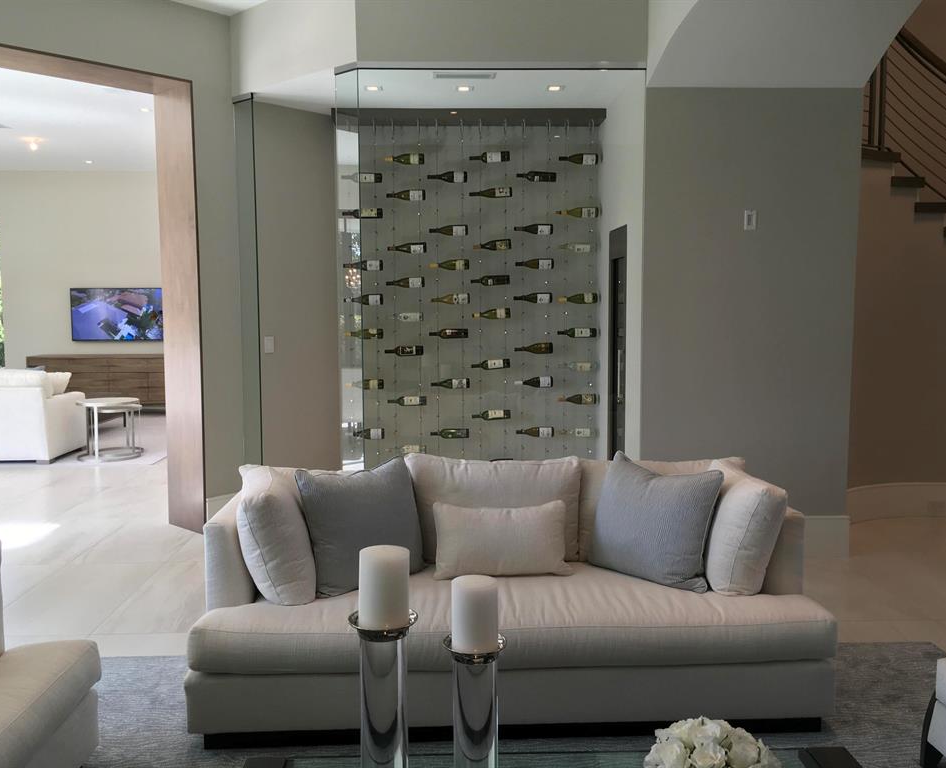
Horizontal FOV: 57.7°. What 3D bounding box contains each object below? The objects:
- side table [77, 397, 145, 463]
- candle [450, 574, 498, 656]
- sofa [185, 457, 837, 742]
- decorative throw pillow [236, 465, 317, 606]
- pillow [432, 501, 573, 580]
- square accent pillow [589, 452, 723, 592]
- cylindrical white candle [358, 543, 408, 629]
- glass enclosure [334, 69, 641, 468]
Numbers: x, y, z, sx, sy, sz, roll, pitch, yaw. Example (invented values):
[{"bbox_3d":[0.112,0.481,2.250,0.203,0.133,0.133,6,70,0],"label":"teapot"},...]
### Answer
[{"bbox_3d":[-3.958,0.479,9.403,0.680,0.595,0.640,0,5,0],"label":"side table"},{"bbox_3d":[0.004,0.503,1.861,0.102,0.150,0.102,0,5,0],"label":"candle"},{"bbox_3d":[0.135,0.831,3.654,2.380,0.910,1.080,0,5,-3],"label":"sofa"},{"bbox_3d":[-0.785,0.609,3.646,0.200,0.480,0.540,-14,6,0],"label":"decorative throw pillow"},{"bbox_3d":[0.119,0.661,3.697,0.580,0.330,0.150,0,-12,-3],"label":"pillow"},{"bbox_3d":[0.808,0.585,3.726,0.540,0.510,0.170,5,-15,43],"label":"square accent pillow"},{"bbox_3d":[-0.182,0.421,1.768,0.102,0.154,0.102,0,5,0],"label":"cylindrical white candle"},{"bbox_3d":[0.078,-0.441,5.935,1.900,3.040,1.150,0,5,-1],"label":"glass enclosure"}]

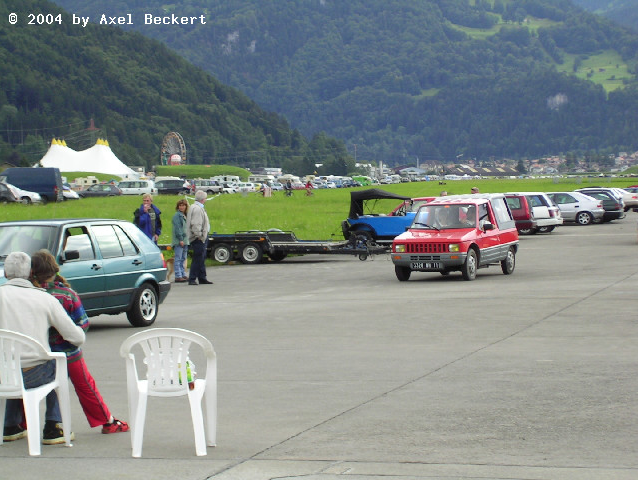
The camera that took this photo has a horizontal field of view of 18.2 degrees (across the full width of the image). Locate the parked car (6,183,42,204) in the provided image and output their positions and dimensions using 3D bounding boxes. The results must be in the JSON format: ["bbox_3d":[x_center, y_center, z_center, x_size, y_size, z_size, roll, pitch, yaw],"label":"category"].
[{"bbox_3d":[-20.650,-3.050,133.000,4.050,1.420,1.670,0,2,10],"label":"parked car"}]

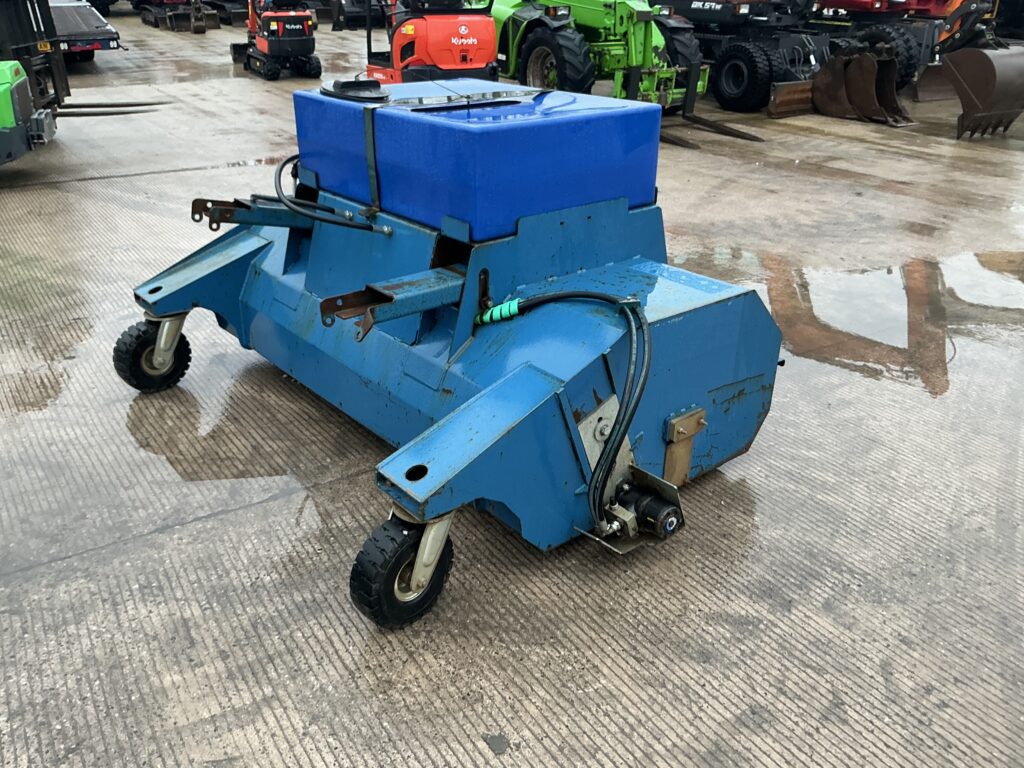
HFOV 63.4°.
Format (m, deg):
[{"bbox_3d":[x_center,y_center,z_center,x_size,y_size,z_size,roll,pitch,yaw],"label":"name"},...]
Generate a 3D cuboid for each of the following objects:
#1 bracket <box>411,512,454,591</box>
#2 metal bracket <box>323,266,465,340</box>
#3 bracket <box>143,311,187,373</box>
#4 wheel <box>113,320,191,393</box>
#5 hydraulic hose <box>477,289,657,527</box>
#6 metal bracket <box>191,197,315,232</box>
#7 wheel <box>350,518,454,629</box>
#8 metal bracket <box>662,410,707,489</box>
[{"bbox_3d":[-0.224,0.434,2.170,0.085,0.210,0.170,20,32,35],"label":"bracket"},{"bbox_3d":[-0.334,-0.241,2.456,0.430,0.112,0.155,-21,33,-36],"label":"metal bracket"},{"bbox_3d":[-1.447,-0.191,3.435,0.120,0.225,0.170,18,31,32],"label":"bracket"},{"bbox_3d":[-1.499,-0.120,3.457,0.097,0.306,0.306,18,31,32],"label":"wheel"},{"bbox_3d":[0.158,0.022,2.522,0.260,0.630,0.560,-21,33,-36],"label":"hydraulic hose"},{"bbox_3d":[-0.929,-0.615,3.018,0.410,0.105,0.150,-6,23,-42],"label":"metal bracket"},{"bbox_3d":[-0.288,0.492,2.200,0.097,0.306,0.306,20,32,35],"label":"wheel"},{"bbox_3d":[0.551,0.214,2.664,0.180,0.265,0.055,-21,33,-36],"label":"metal bracket"}]

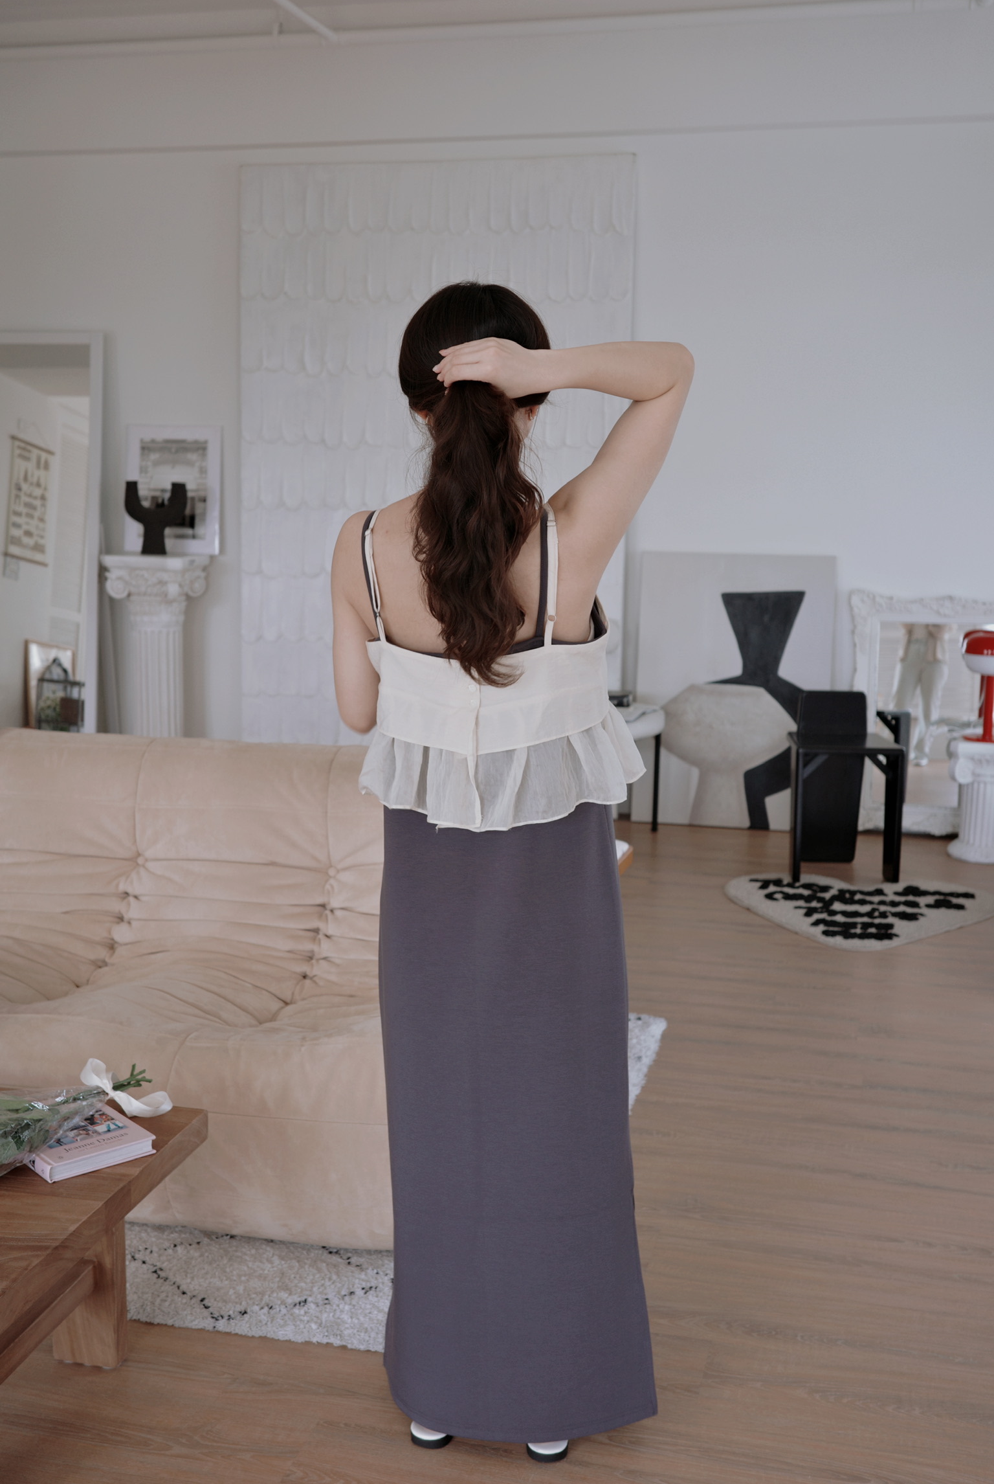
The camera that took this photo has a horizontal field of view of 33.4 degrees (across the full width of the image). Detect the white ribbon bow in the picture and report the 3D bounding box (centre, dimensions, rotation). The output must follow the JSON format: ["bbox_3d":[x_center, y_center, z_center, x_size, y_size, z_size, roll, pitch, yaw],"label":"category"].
[{"bbox_3d":[-0.603,0.562,2.688,0.152,0.087,0.068,0,9,-8],"label":"white ribbon bow"}]

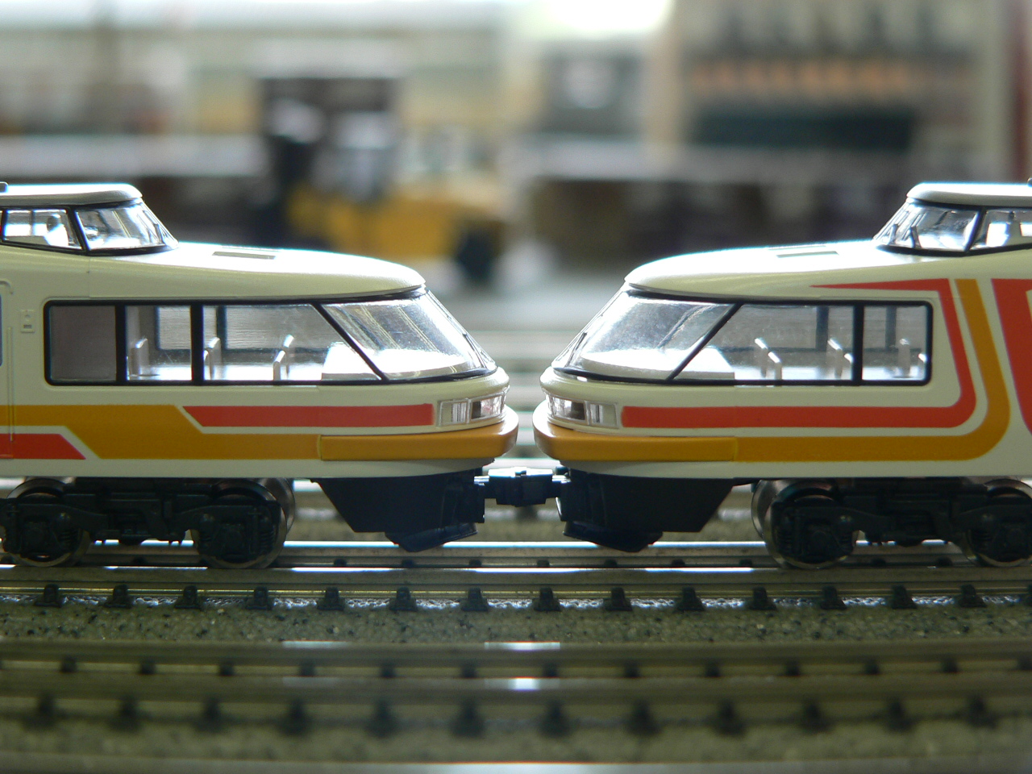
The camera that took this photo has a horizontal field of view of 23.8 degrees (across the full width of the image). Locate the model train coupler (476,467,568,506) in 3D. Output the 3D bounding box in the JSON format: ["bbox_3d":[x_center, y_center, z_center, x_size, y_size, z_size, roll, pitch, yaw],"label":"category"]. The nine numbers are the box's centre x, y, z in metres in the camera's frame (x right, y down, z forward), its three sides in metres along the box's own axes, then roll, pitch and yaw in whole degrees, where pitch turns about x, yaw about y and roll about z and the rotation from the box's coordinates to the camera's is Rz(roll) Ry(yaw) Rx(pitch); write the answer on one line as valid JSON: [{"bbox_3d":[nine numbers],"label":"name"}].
[{"bbox_3d":[0.000,0.007,0.177,0.007,0.002,0.004,0,8,-1],"label":"model train coupler"}]

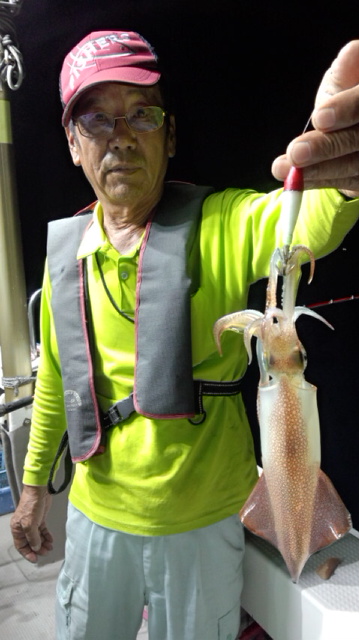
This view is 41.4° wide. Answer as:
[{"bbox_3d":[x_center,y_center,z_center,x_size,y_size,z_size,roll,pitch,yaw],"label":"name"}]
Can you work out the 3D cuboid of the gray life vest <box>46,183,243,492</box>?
[{"bbox_3d":[-0.065,0.025,0.930,0.350,0.530,0.265,-4,2,13],"label":"gray life vest"}]

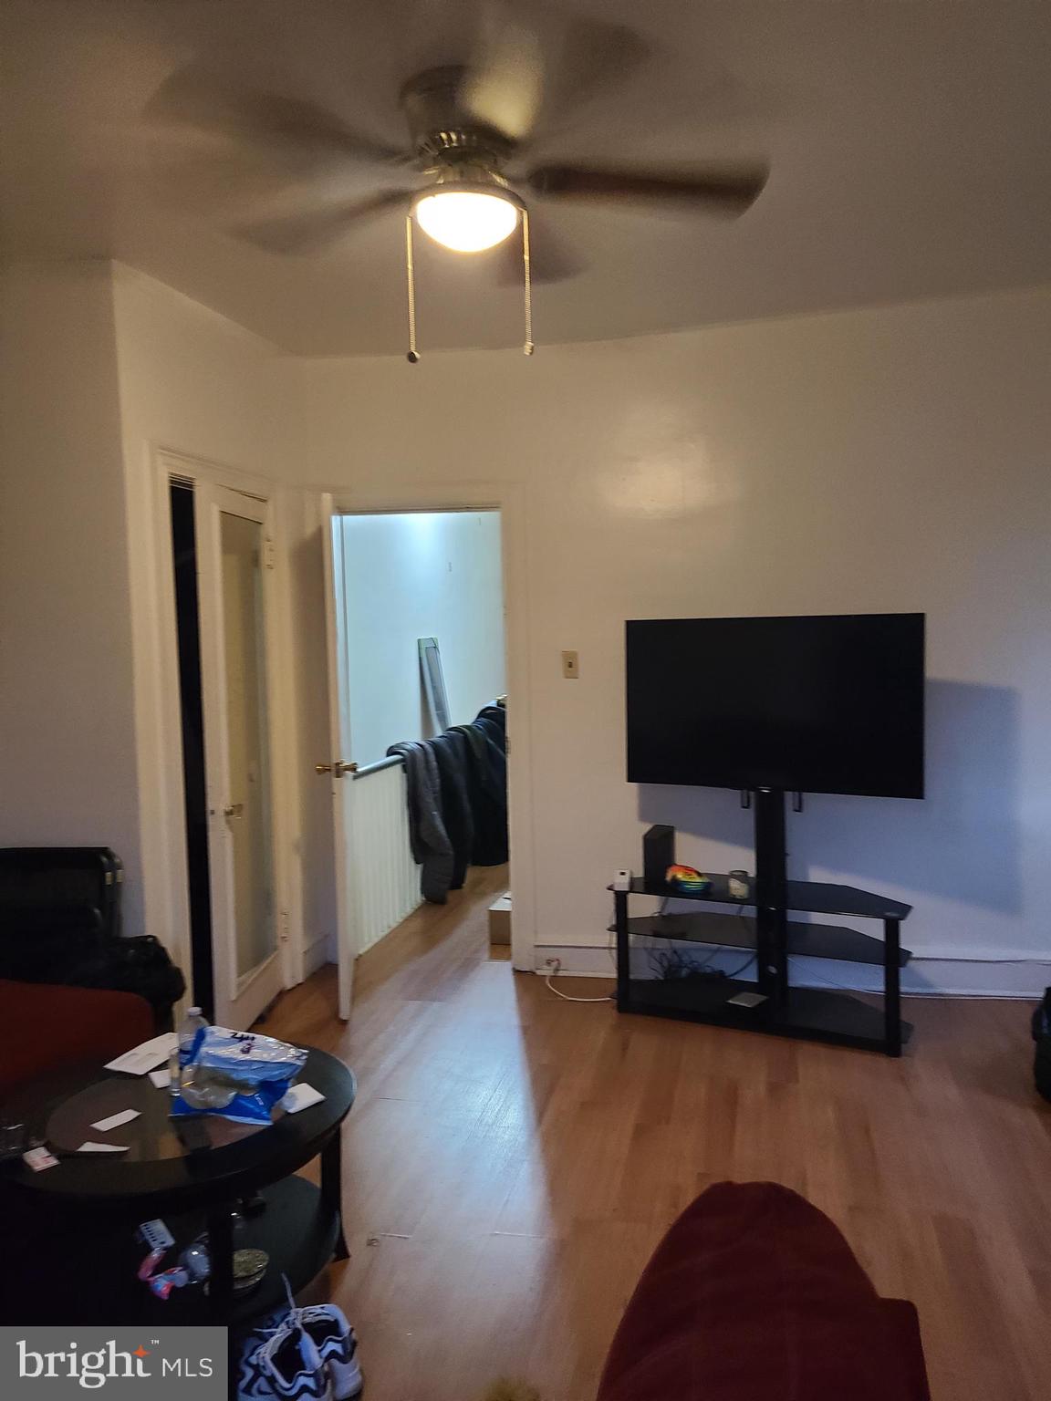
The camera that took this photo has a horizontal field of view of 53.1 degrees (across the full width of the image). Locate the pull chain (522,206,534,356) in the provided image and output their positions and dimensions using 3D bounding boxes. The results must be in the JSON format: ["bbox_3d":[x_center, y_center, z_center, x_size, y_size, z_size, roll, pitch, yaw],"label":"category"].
[{"bbox_3d":[0.003,-0.936,2.356,0.022,0.320,0.022,0,4,12],"label":"pull chain"}]

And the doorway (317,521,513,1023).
[{"bbox_3d":[-0.426,0.178,4.633,0.720,2.000,0.130,0,4,12],"label":"doorway"}]

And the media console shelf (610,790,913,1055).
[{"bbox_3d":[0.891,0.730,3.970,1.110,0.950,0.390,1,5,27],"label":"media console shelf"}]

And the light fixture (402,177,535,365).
[{"bbox_3d":[-0.124,-0.963,2.343,0.275,0.398,0.265,-1,4,0],"label":"light fixture"}]

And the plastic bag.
[{"bbox_3d":[-0.628,0.816,2.292,0.265,0.135,0.205,0,4,12],"label":"plastic bag"}]

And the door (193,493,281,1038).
[{"bbox_3d":[-1.058,0.246,3.903,0.040,1.980,0.710,-1,4,6],"label":"door"}]

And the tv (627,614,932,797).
[{"bbox_3d":[0.915,0.012,3.970,1.118,0.648,0.060,1,5,27],"label":"tv"}]

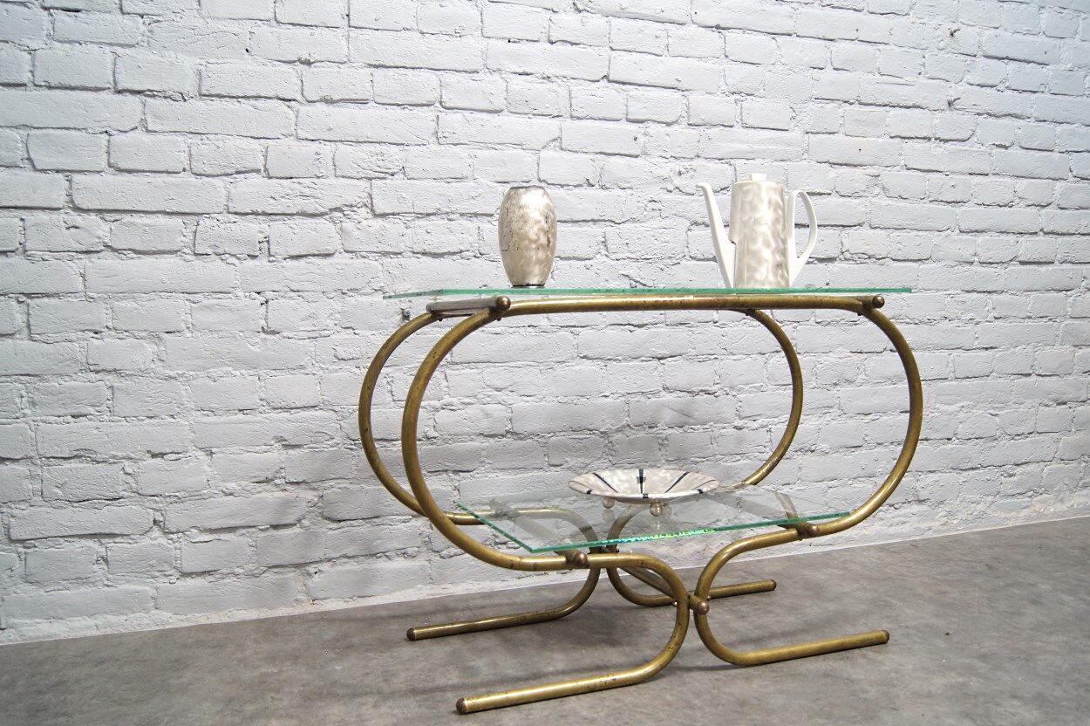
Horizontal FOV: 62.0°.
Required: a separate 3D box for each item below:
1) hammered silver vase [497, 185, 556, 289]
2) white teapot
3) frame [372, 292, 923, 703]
[{"bbox_3d":[-0.030,-0.203,1.500,0.097,0.174,0.097,-1,3,0],"label":"hammered silver vase"},{"bbox_3d":[0.391,-0.238,1.662,0.261,0.216,0.112,-2,3,-21],"label":"white teapot"},{"bbox_3d":[0.179,0.190,1.633,0.951,0.629,0.440,-2,3,-21],"label":"frame"}]

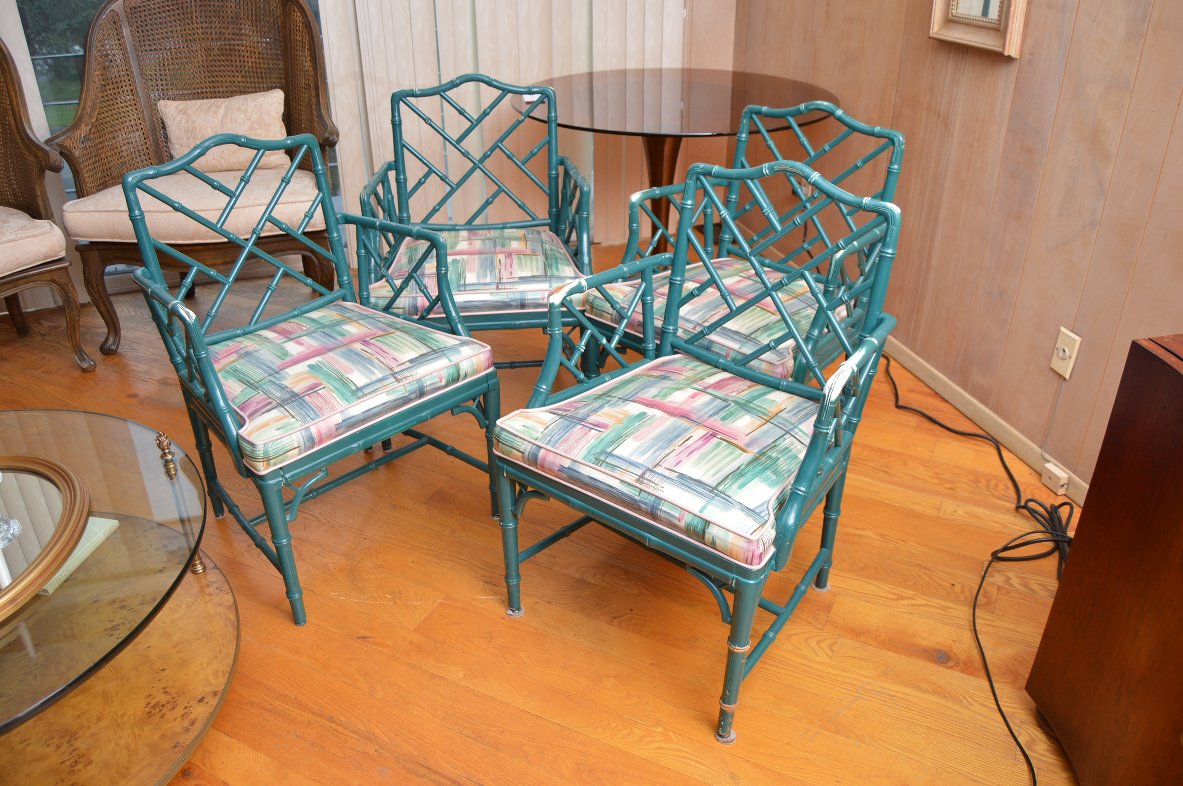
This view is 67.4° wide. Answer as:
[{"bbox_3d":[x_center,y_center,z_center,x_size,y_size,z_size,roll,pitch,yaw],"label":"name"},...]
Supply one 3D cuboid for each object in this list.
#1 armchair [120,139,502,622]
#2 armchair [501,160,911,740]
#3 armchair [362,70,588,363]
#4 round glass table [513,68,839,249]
[{"bbox_3d":[-0.617,-0.084,1.972,0.578,0.905,0.616,25,38,37],"label":"armchair"},{"bbox_3d":[0.213,0.055,1.721,0.616,0.905,0.578,22,36,34],"label":"armchair"},{"bbox_3d":[-0.314,-0.390,2.516,0.616,0.905,0.578,-3,29,-5],"label":"armchair"},{"bbox_3d":[0.312,-0.773,3.386,1.202,0.720,1.202,0,29,0],"label":"round glass table"}]

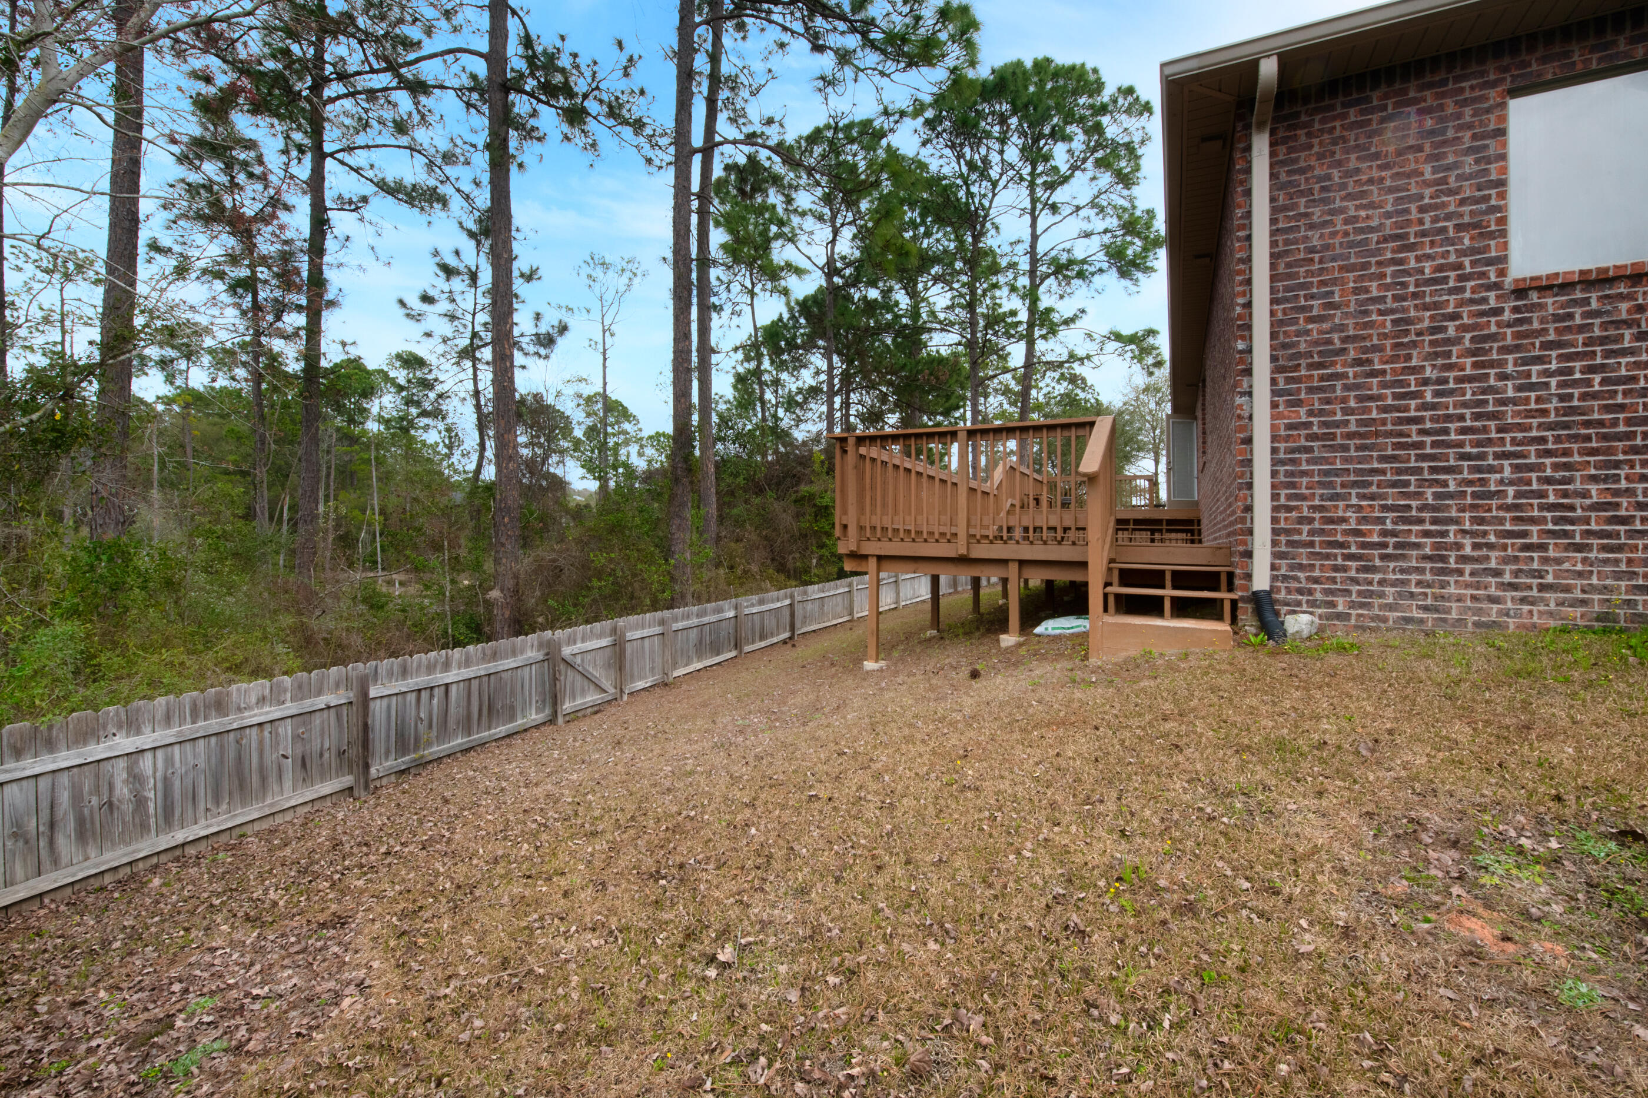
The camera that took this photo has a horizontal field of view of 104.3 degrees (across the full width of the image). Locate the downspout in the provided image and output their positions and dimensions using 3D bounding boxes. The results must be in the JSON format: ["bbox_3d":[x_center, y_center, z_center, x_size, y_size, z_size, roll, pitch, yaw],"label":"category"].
[{"bbox_3d":[3.227,-1.365,4.613,0.180,4.110,0.450,0,0,27],"label":"downspout"}]

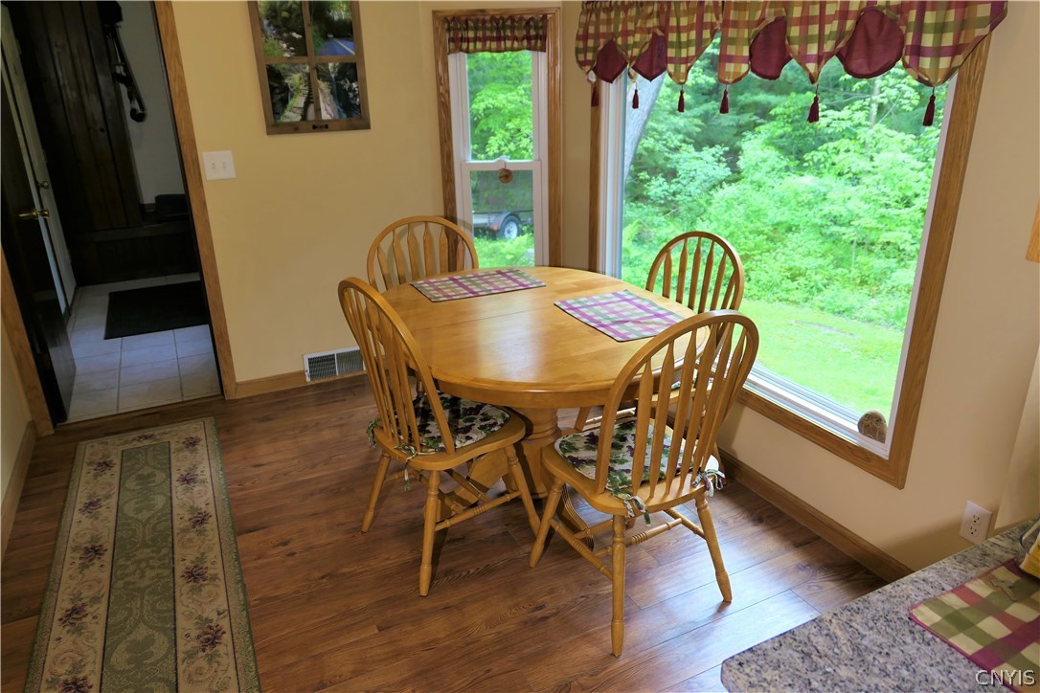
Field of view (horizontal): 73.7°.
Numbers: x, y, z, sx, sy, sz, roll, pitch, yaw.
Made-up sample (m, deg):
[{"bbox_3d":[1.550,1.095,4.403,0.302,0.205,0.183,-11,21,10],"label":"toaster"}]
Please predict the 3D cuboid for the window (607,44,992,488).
[{"bbox_3d":[0.754,-0.551,2.578,0.090,1.508,1.775,-11,22,-24],"label":"window"}]

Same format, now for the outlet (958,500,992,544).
[{"bbox_3d":[1.244,0.490,1.895,0.010,0.116,0.071,-11,22,-24],"label":"outlet"}]

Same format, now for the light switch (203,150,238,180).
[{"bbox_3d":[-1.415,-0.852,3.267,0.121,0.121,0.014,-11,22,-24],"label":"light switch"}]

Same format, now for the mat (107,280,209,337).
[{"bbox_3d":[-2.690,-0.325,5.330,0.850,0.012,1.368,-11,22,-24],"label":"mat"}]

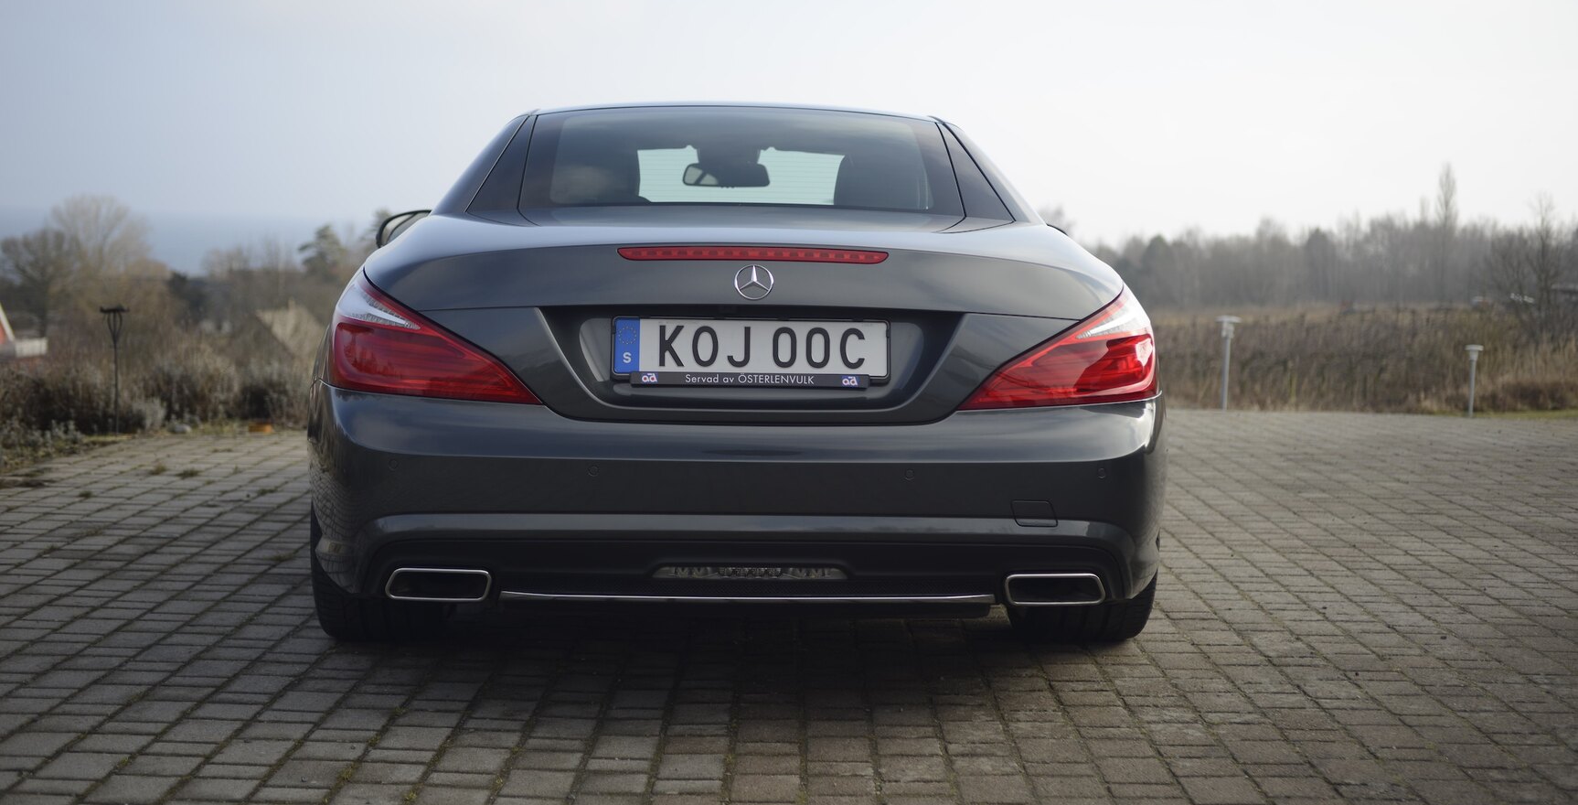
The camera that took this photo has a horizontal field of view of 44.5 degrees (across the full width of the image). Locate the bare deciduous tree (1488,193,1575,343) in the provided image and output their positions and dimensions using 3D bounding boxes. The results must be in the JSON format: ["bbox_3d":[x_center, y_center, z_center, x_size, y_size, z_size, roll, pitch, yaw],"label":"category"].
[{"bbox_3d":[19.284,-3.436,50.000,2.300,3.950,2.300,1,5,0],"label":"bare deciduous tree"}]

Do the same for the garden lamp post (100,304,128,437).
[{"bbox_3d":[-3.130,-0.149,8.950,0.135,0.600,0.135,1,5,0],"label":"garden lamp post"}]

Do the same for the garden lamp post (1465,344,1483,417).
[{"bbox_3d":[5.747,-0.179,16.200,0.158,0.620,0.158,1,5,0],"label":"garden lamp post"}]

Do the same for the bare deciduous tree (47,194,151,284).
[{"bbox_3d":[-40.082,-7.982,112.000,6.100,8.400,6.100,1,5,0],"label":"bare deciduous tree"}]

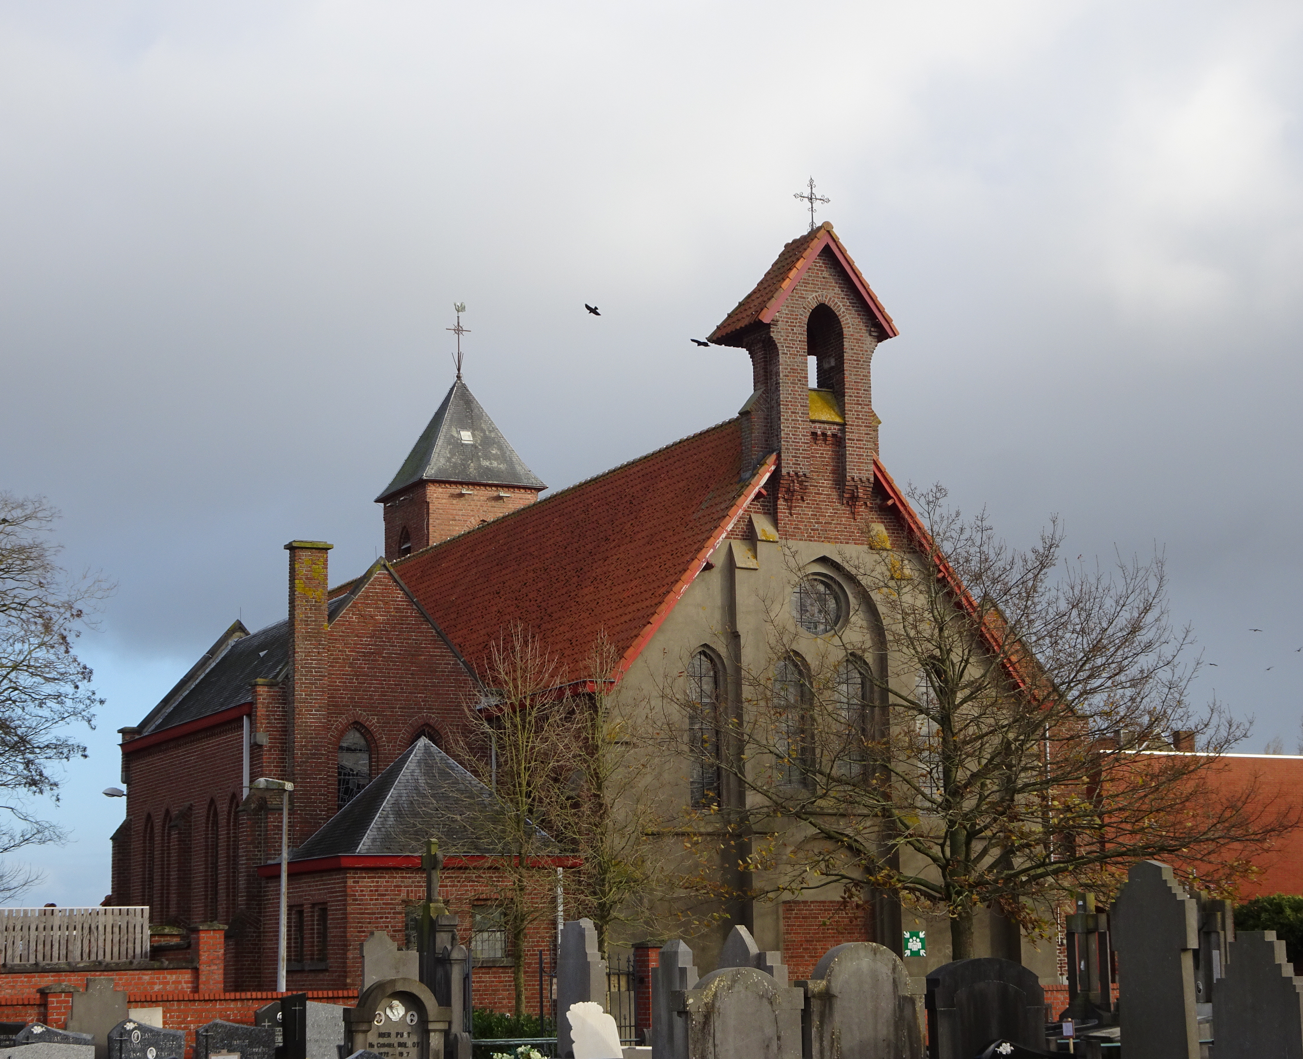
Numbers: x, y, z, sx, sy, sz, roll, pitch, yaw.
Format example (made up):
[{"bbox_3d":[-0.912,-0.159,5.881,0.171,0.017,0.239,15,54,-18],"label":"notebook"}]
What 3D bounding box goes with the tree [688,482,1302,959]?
[{"bbox_3d":[5.854,4.058,41.415,10.889,10.043,10.018,-1,-10,0],"label":"tree"}]

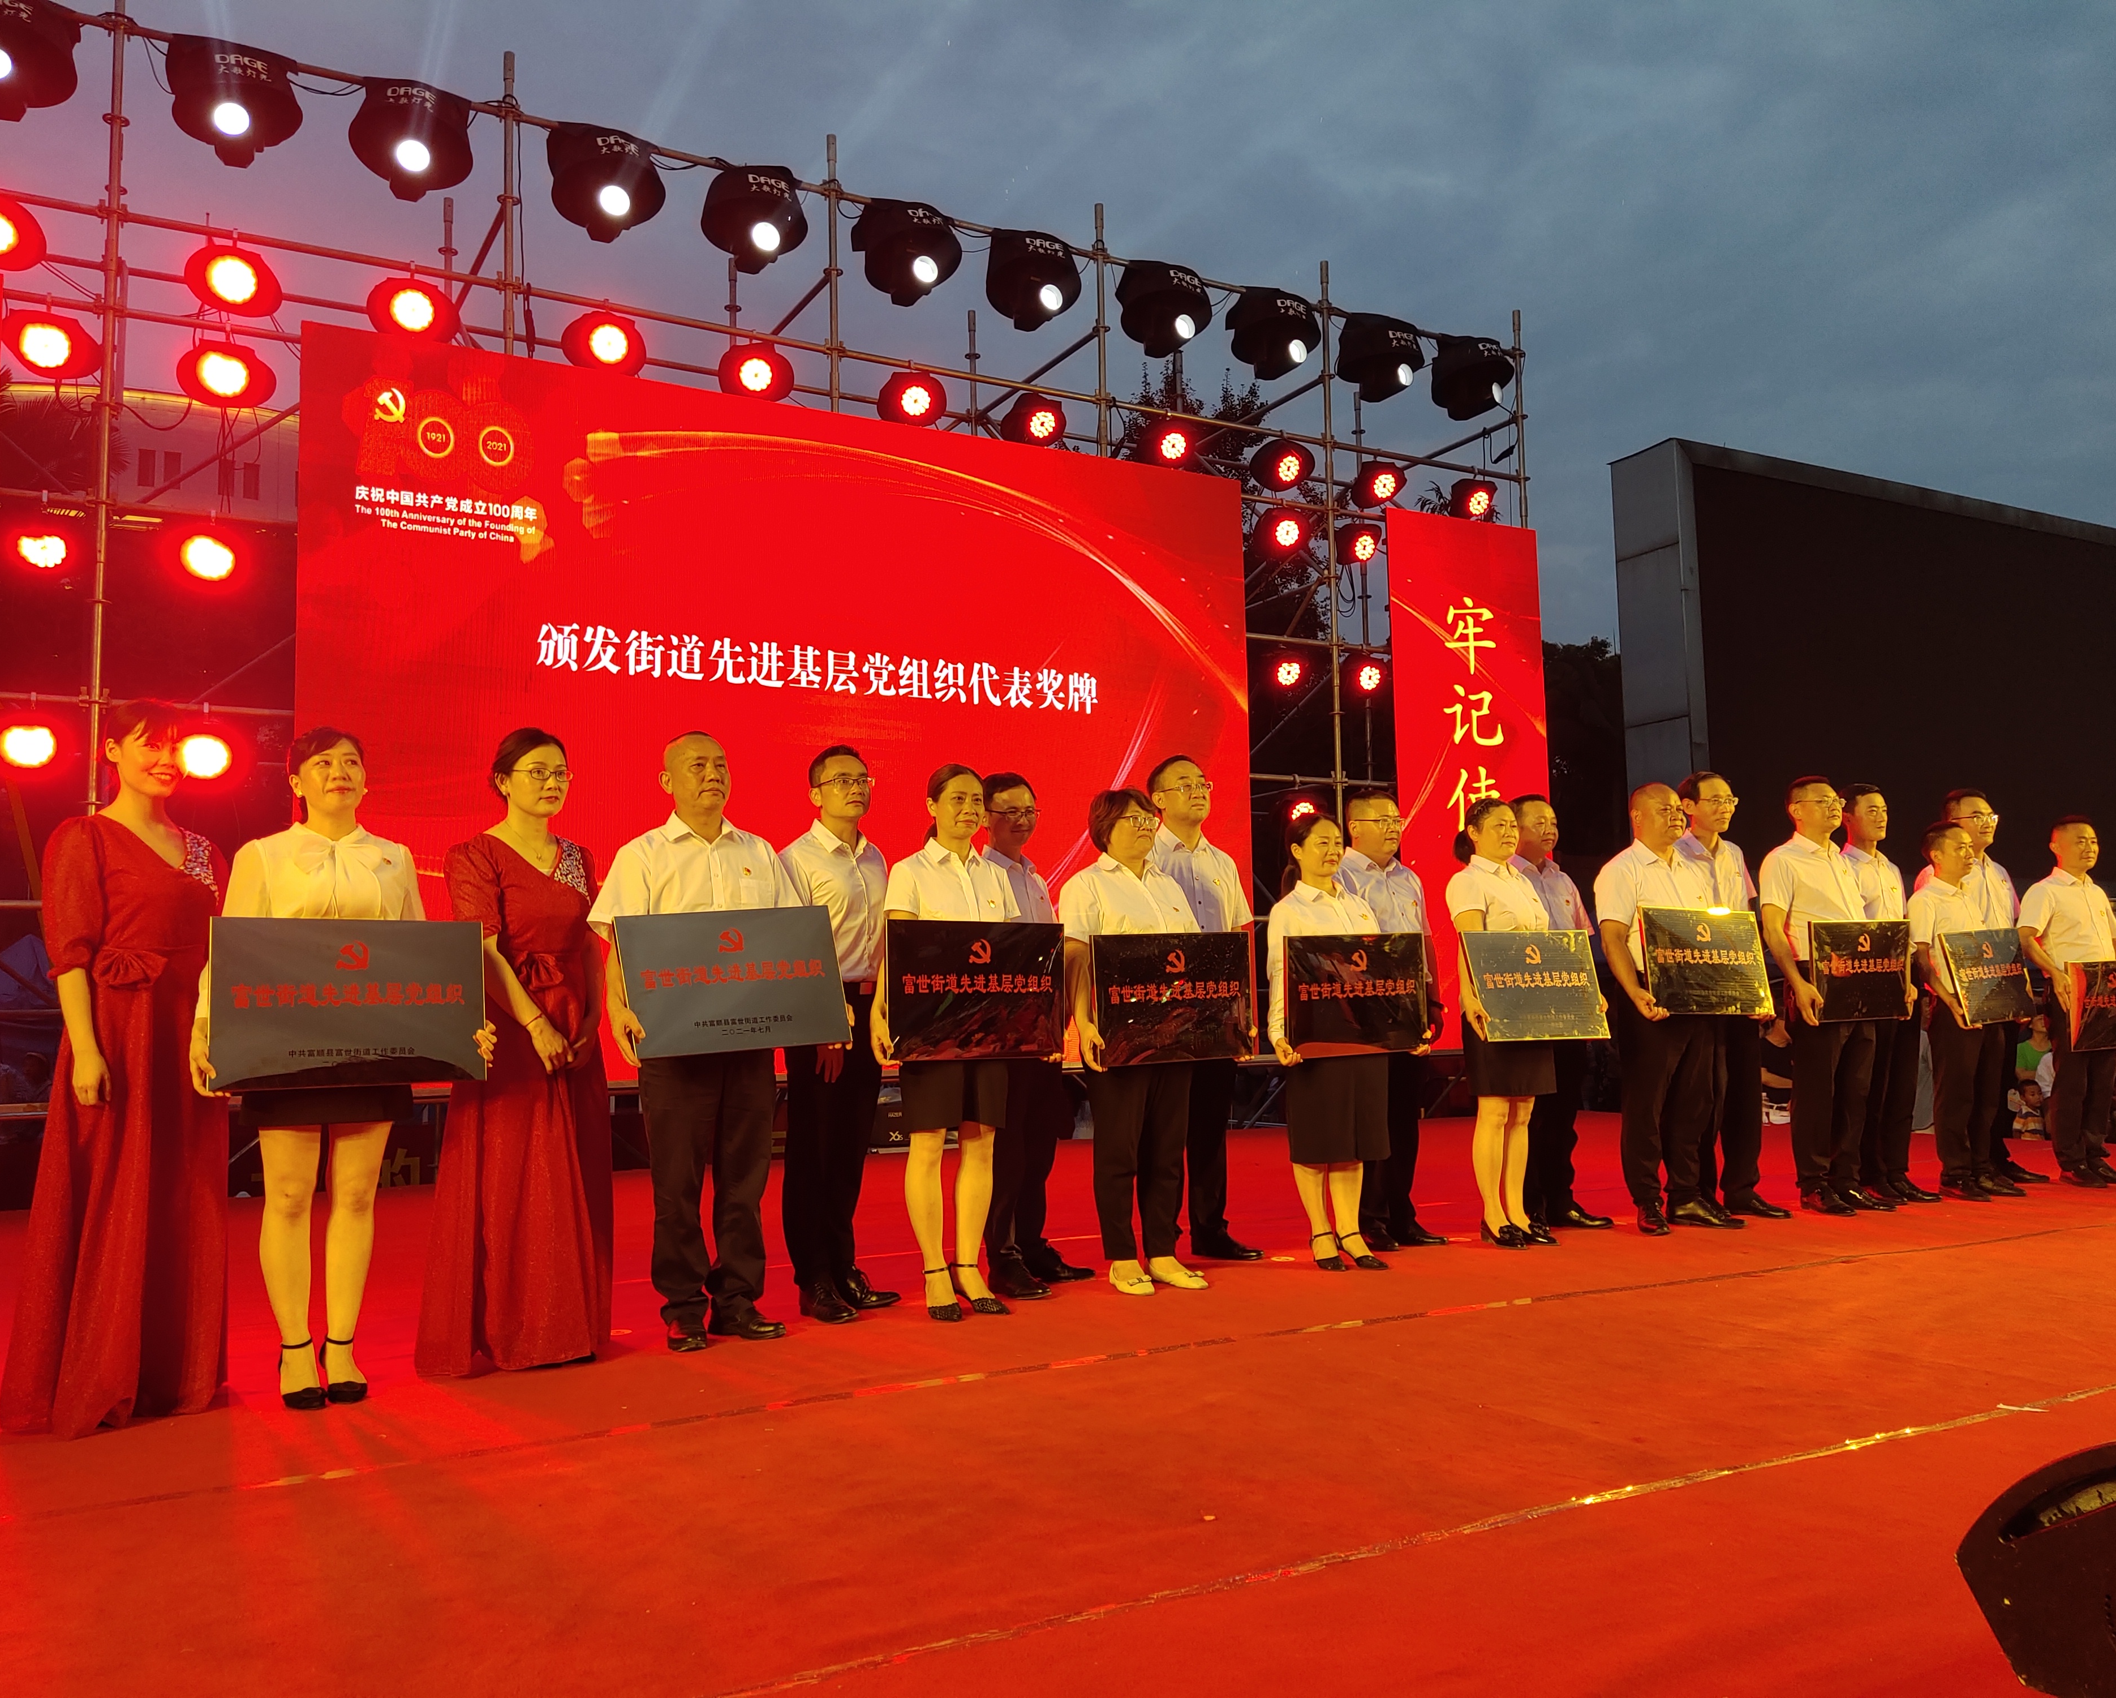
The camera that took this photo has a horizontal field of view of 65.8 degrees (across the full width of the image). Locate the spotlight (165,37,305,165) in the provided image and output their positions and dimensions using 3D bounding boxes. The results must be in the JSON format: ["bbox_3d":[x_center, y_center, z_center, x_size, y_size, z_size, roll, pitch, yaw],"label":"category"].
[{"bbox_3d":[-4.357,-3.941,8.653,0.620,0.570,0.550,2,-6,-29],"label":"spotlight"}]

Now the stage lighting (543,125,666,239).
[{"bbox_3d":[-2.633,-3.875,9.489,0.560,0.560,0.450,2,-6,-27],"label":"stage lighting"}]

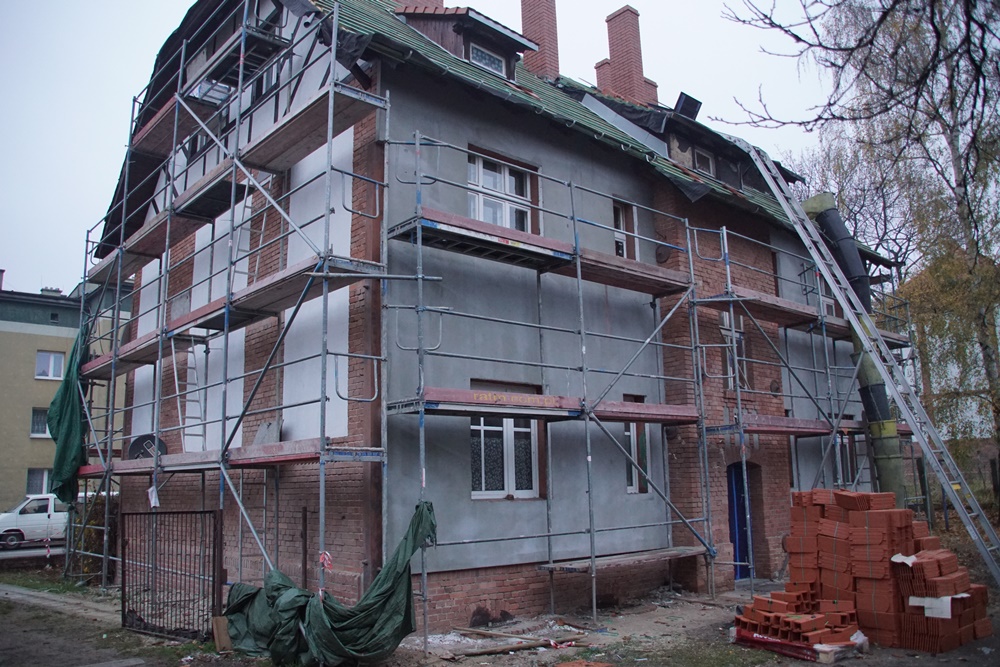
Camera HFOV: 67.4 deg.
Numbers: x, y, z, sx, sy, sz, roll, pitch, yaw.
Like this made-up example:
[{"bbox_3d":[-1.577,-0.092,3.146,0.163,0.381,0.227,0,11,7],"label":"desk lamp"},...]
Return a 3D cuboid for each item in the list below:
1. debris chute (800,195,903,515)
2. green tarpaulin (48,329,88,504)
[{"bbox_3d":[6.660,0.530,13.850,0.950,6.200,0.750,-15,-9,33],"label":"debris chute"},{"bbox_3d":[-8.927,1.694,15.500,0.680,3.550,0.500,7,-14,-41],"label":"green tarpaulin"}]

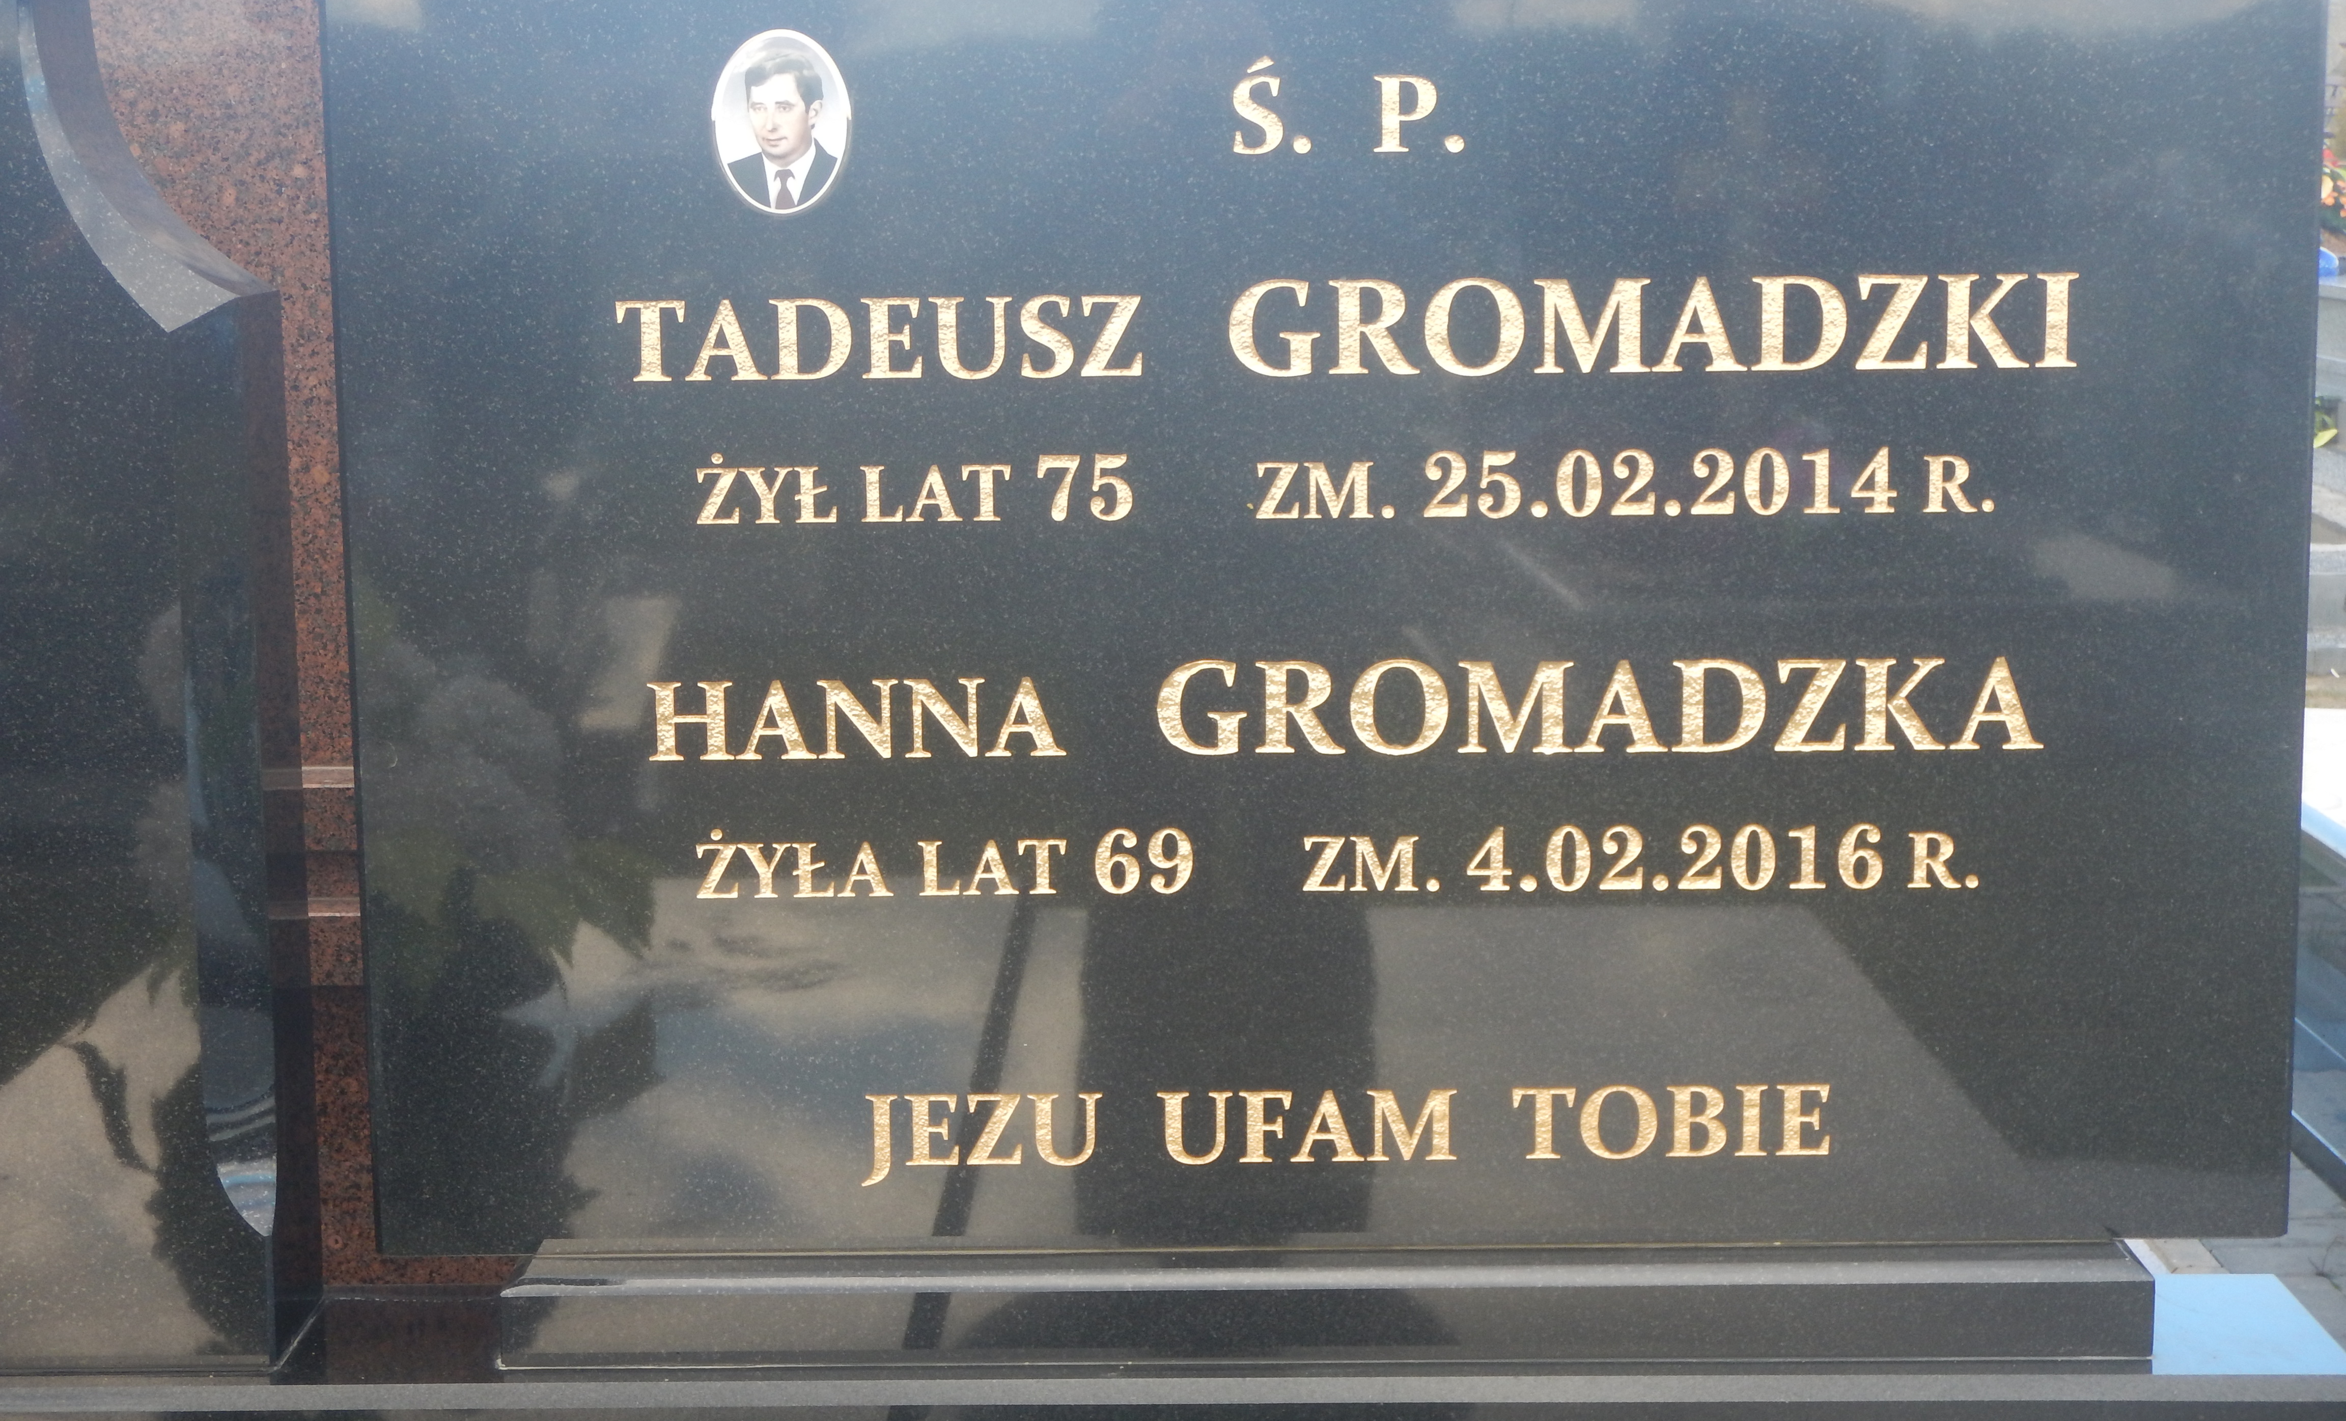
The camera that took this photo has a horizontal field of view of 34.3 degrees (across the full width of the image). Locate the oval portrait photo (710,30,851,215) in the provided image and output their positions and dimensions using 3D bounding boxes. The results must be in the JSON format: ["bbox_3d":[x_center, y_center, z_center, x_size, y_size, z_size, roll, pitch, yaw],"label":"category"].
[{"bbox_3d":[-0.253,-0.380,2.451,0.090,0.119,0.010,-1,8,0],"label":"oval portrait photo"}]

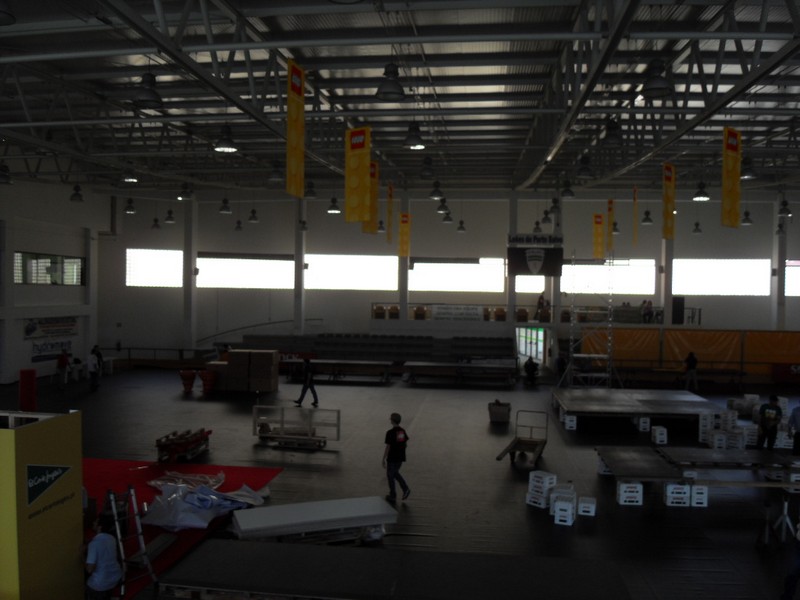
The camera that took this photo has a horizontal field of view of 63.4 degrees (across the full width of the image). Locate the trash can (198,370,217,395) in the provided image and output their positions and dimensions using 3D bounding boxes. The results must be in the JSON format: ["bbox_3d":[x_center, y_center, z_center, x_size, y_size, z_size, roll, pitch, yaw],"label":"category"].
[{"bbox_3d":[-7.498,3.181,25.309,0.680,0.860,0.680,1,1,0],"label":"trash can"}]

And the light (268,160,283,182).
[{"bbox_3d":[-3.090,-3.239,16.167,0.450,0.480,0.450,1,1,0],"label":"light"}]

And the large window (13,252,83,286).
[{"bbox_3d":[-16.389,-1.399,30.467,0.150,1.440,5.000,1,0,7],"label":"large window"}]

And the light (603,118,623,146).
[{"bbox_3d":[4.831,-3.812,14.711,0.490,0.590,0.490,1,0,7],"label":"light"}]

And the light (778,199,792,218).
[{"bbox_3d":[12.211,-2.884,20.515,0.390,0.440,0.390,1,1,0],"label":"light"}]

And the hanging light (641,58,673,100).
[{"bbox_3d":[3.195,-2.776,7.987,0.390,0.440,0.390,1,1,0],"label":"hanging light"}]

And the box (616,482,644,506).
[{"bbox_3d":[4.555,3.809,12.797,0.460,0.430,0.330,1,1,7],"label":"box"}]

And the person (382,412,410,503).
[{"bbox_3d":[-0.056,3.084,12.696,0.520,1.750,0.500,2,2,44],"label":"person"}]

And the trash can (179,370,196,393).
[{"bbox_3d":[-8.112,3.122,24.806,0.680,0.780,0.680,0,1,-18],"label":"trash can"}]

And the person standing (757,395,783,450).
[{"bbox_3d":[8.950,3.164,15.628,0.540,1.720,0.360,1,1,28],"label":"person standing"}]

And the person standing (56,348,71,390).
[{"bbox_3d":[-12.688,2.628,24.400,0.380,1.620,0.500,2,2,26],"label":"person standing"}]

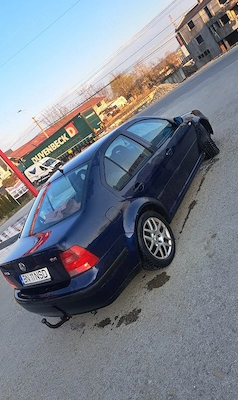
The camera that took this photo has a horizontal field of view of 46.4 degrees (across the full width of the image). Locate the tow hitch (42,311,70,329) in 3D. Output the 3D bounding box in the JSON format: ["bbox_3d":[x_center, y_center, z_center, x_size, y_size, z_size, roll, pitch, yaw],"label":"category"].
[{"bbox_3d":[-0.629,1.174,2.746,0.080,0.230,0.260,-23,20,40],"label":"tow hitch"}]

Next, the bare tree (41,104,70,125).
[{"bbox_3d":[-13.400,-17.273,66.611,6.000,11.000,6.000,-36,15,-1],"label":"bare tree"}]

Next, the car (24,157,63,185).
[{"bbox_3d":[-9.316,-3.992,34.757,5.200,2.360,2.030,-24,19,38],"label":"car"}]

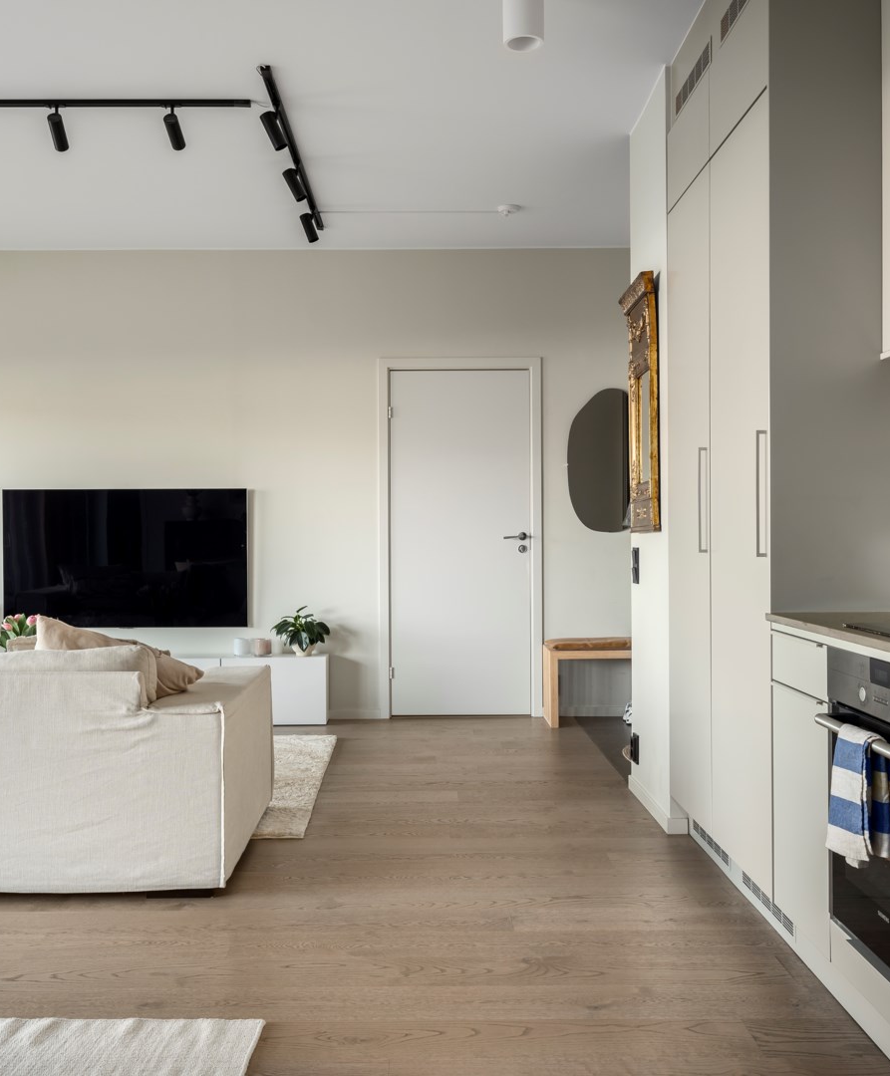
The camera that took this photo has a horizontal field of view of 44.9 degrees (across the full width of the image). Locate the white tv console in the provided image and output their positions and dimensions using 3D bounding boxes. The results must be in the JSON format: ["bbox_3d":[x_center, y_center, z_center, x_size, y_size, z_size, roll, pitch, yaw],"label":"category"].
[{"bbox_3d":[-1.868,0.871,6.250,2.400,0.383,0.400,0,0,-1],"label":"white tv console"}]

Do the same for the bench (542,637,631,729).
[{"bbox_3d":[1.133,0.835,6.296,1.050,0.475,0.420,0,0,-1],"label":"bench"}]

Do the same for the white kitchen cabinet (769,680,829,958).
[{"bbox_3d":[1.145,0.665,2.638,0.560,0.581,0.396,0,0,-1],"label":"white kitchen cabinet"}]

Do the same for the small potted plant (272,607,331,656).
[{"bbox_3d":[-0.820,0.538,6.158,0.331,0.289,0.300,0,0,-1],"label":"small potted plant"}]

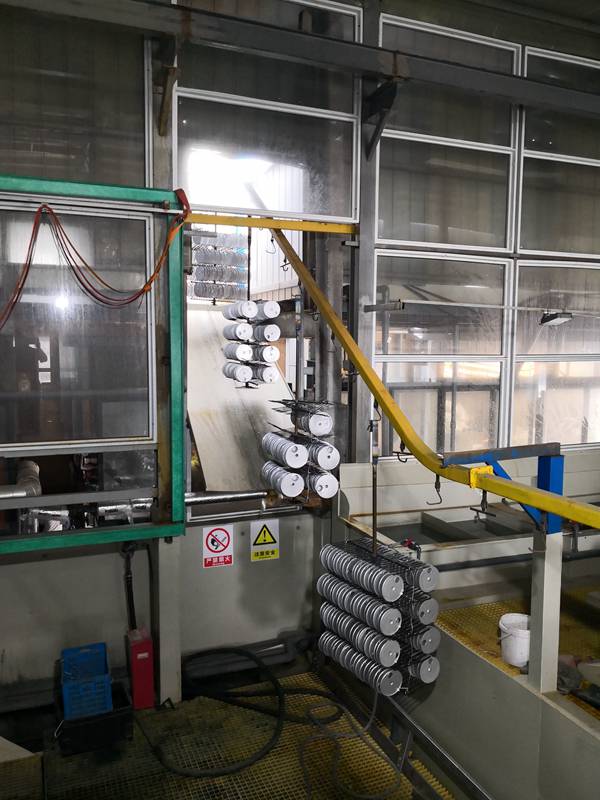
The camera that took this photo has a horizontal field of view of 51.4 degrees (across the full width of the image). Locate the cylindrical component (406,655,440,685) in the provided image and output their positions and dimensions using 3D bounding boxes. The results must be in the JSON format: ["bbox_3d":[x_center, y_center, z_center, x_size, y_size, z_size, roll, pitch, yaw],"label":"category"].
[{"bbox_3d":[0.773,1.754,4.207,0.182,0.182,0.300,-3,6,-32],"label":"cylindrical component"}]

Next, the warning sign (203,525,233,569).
[{"bbox_3d":[-0.748,1.351,5.750,0.277,0.373,0.010,-2,6,-21],"label":"warning sign"}]

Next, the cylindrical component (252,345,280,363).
[{"bbox_3d":[-0.384,-0.516,7.006,0.180,0.180,0.480,-1,6,-19],"label":"cylindrical component"}]

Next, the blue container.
[{"bbox_3d":[-1.714,2.260,5.008,0.350,0.300,0.530,-2,6,-21],"label":"blue container"}]

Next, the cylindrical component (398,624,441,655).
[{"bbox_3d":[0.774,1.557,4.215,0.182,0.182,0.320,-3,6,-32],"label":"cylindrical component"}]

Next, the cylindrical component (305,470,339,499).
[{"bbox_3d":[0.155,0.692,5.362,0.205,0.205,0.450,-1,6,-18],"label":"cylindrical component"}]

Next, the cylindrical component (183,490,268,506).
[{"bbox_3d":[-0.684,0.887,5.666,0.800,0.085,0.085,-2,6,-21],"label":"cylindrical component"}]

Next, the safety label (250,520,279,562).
[{"bbox_3d":[-0.325,1.331,5.915,0.274,0.383,0.010,-2,6,-21],"label":"safety label"}]

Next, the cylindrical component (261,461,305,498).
[{"bbox_3d":[-0.165,0.676,5.471,0.205,0.205,0.680,-1,6,-18],"label":"cylindrical component"}]

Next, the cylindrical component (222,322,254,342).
[{"bbox_3d":[-0.684,-0.756,6.968,0.180,0.180,0.570,-1,6,-19],"label":"cylindrical component"}]

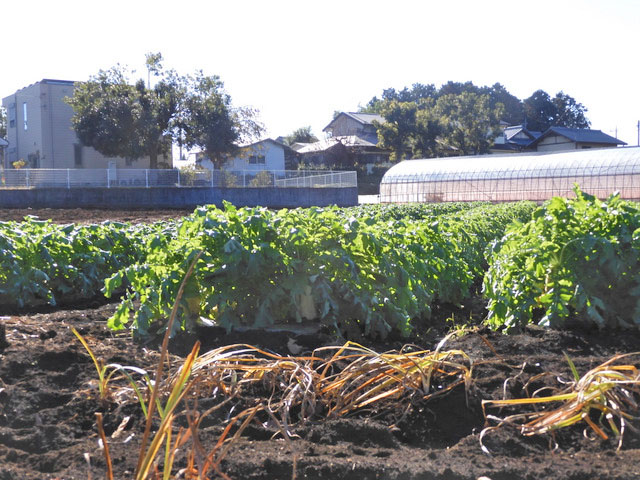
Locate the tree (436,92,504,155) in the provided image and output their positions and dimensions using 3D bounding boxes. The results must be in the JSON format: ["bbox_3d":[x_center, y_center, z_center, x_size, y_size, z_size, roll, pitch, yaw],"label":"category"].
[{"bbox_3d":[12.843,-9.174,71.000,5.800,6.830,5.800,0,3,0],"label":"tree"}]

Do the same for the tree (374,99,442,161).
[{"bbox_3d":[7.552,-8.747,71.000,5.800,6.660,5.800,0,3,0],"label":"tree"}]

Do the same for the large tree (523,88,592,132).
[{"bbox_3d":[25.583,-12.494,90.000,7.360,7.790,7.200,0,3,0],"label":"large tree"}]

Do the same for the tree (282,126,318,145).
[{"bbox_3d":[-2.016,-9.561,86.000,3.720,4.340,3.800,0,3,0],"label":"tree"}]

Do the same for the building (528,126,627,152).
[{"bbox_3d":[20.400,-6.731,65.500,6.400,4.410,4.900,-3,4,-36],"label":"building"}]

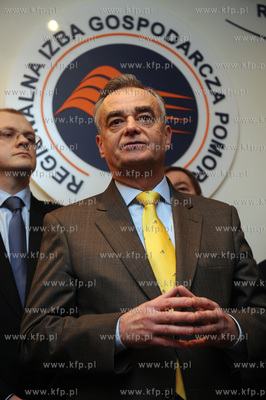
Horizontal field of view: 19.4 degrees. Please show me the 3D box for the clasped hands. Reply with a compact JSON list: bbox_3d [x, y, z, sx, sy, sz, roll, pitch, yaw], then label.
[{"bbox_3d":[0.092,0.238,1.580,0.235,0.120,0.130,0,-18,-7],"label":"clasped hands"}]

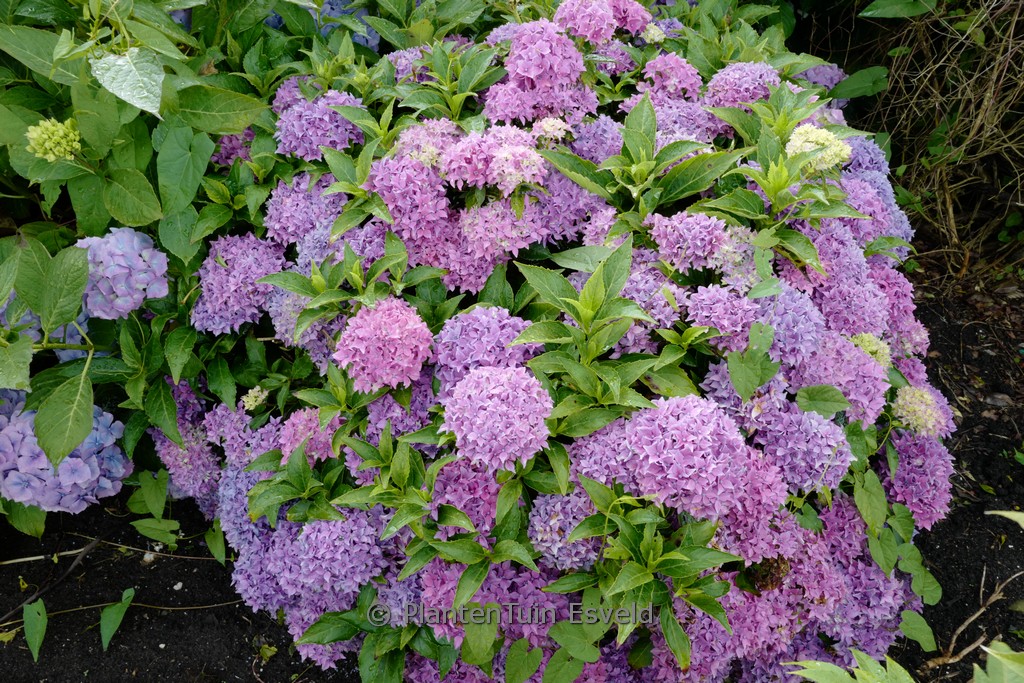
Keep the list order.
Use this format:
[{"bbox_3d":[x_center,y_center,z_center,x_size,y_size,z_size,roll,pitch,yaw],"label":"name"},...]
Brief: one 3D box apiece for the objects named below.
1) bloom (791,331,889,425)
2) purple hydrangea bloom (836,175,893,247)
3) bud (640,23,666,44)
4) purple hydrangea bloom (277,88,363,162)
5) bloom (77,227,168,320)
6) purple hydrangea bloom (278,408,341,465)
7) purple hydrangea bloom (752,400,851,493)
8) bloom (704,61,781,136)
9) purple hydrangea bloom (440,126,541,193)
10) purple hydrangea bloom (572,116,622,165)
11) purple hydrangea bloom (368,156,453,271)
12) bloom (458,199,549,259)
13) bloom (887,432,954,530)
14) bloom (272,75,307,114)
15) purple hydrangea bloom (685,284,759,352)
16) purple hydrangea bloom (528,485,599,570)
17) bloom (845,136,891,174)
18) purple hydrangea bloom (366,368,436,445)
[{"bbox_3d":[0.559,0.061,1.360,0.165,0.145,0.155,0,36,0],"label":"bloom"},{"bbox_3d":[0.638,-0.242,1.450,0.125,0.125,0.130,0,37,0],"label":"purple hydrangea bloom"},{"bbox_3d":[0.355,-0.773,2.000,0.066,0.050,0.062,0,36,0],"label":"bud"},{"bbox_3d":[-0.382,-0.430,1.580,0.165,0.130,0.150,0,35,0],"label":"purple hydrangea bloom"},{"bbox_3d":[-0.673,-0.119,1.380,0.155,0.140,0.150,0,35,0],"label":"bloom"},{"bbox_3d":[-0.321,0.153,1.270,0.120,0.105,0.120,0,37,0],"label":"purple hydrangea bloom"},{"bbox_3d":[0.430,0.156,1.170,0.150,0.130,0.145,0,37,0],"label":"purple hydrangea bloom"},{"bbox_3d":[0.440,-0.464,1.520,0.145,0.125,0.140,0,37,0],"label":"bloom"},{"bbox_3d":[-0.039,-0.331,1.450,0.170,0.115,0.140,0,35,0],"label":"purple hydrangea bloom"},{"bbox_3d":[0.169,-0.398,1.570,0.115,0.100,0.115,0,35,0],"label":"purple hydrangea bloom"},{"bbox_3d":[-0.183,-0.232,1.420,0.155,0.160,0.150,0,35,0],"label":"purple hydrangea bloom"},{"bbox_3d":[-0.015,-0.191,1.360,0.150,0.110,0.140,0,37,0],"label":"bloom"},{"bbox_3d":[0.727,0.250,1.420,0.130,0.160,0.140,0,36,0],"label":"bloom"},{"bbox_3d":[-0.468,-0.520,1.690,0.100,0.090,0.100,0,35,0],"label":"bloom"},{"bbox_3d":[0.335,-0.037,1.280,0.118,0.100,0.115,0,35,0],"label":"purple hydrangea bloom"},{"bbox_3d":[0.082,0.293,1.250,0.120,0.125,0.120,0,36,0],"label":"purple hydrangea bloom"},{"bbox_3d":[0.748,-0.388,1.680,0.110,0.095,0.110,0,35,0],"label":"bloom"},{"bbox_3d":[-0.184,0.107,1.330,0.130,0.120,0.125,0,36,0],"label":"purple hydrangea bloom"}]

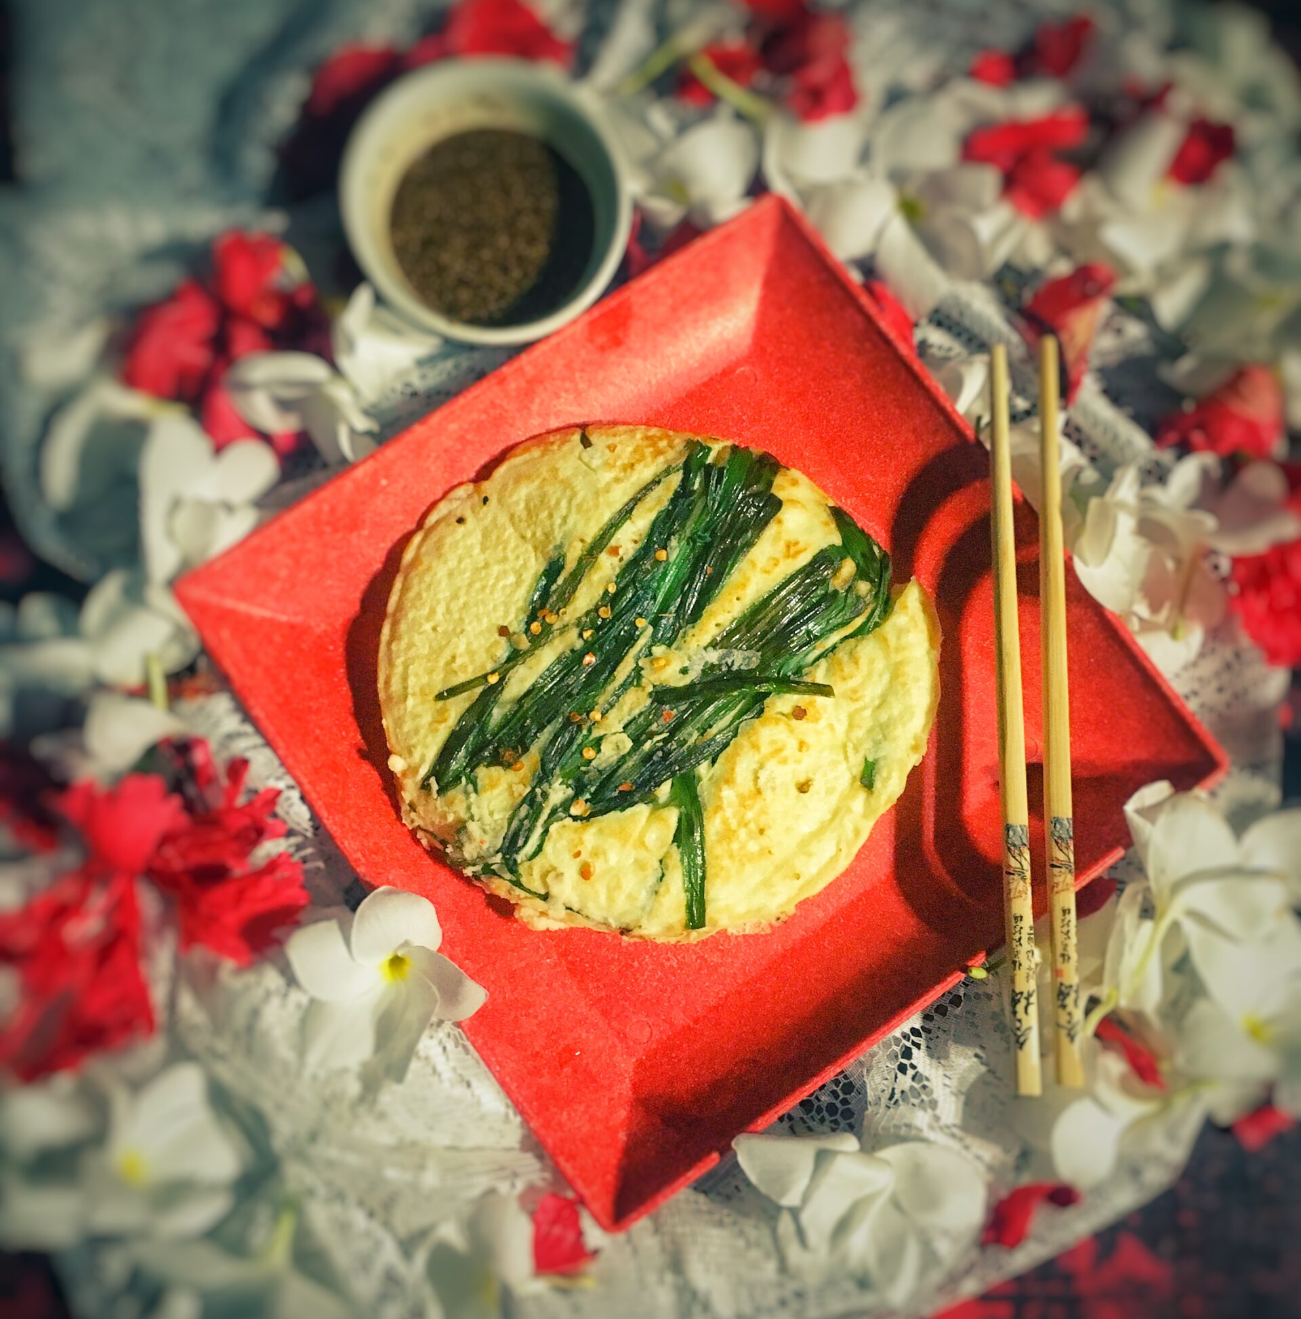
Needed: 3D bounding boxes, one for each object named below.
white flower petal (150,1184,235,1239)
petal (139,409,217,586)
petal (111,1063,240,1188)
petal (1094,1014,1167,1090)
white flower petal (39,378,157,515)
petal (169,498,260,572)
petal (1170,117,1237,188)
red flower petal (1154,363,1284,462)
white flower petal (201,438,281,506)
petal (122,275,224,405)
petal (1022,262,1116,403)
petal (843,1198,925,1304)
[{"bbox_3d":[-0.135,0.162,0.428,0.024,0.013,0.013,-14,79,-5],"label":"white flower petal"},{"bbox_3d":[-0.156,-0.053,0.478,0.023,0.015,0.058,-4,78,-3],"label":"petal"},{"bbox_3d":[-0.141,0.139,0.435,0.034,0.016,0.037,44,80,7],"label":"petal"},{"bbox_3d":[0.151,0.123,0.457,0.011,0.013,0.029,-40,81,-9],"label":"petal"},{"bbox_3d":[-0.179,-0.069,0.472,0.034,0.018,0.043,15,79,1],"label":"white flower petal"},{"bbox_3d":[-0.140,-0.040,0.468,0.029,0.013,0.025,0,79,-2],"label":"petal"},{"bbox_3d":[0.191,-0.176,0.505,0.022,0.014,0.024,25,79,3],"label":"petal"},{"bbox_3d":[0.191,-0.083,0.488,0.045,0.016,0.031,-15,79,-5],"label":"red flower petal"},{"bbox_3d":[-0.133,-0.061,0.472,0.026,0.011,0.021,-33,81,-8],"label":"white flower petal"},{"bbox_3d":[-0.159,-0.105,0.482,0.025,0.018,0.040,25,78,3],"label":"petal"},{"bbox_3d":[0.141,-0.111,0.492,0.028,0.020,0.046,10,79,0],"label":"petal"},{"bbox_3d":[0.071,0.180,0.442,0.024,0.015,0.031,0,77,-1],"label":"petal"}]

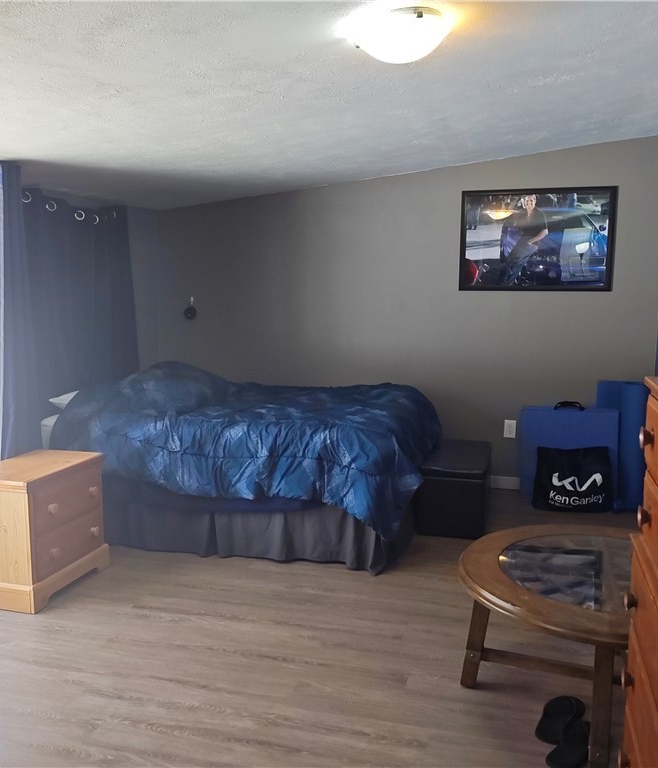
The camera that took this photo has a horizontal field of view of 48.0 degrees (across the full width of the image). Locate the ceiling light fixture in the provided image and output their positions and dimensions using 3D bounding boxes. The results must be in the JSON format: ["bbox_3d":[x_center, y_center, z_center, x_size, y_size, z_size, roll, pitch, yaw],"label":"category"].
[{"bbox_3d":[0.226,-1.097,2.355,0.332,0.108,0.332,-4,6,16],"label":"ceiling light fixture"}]

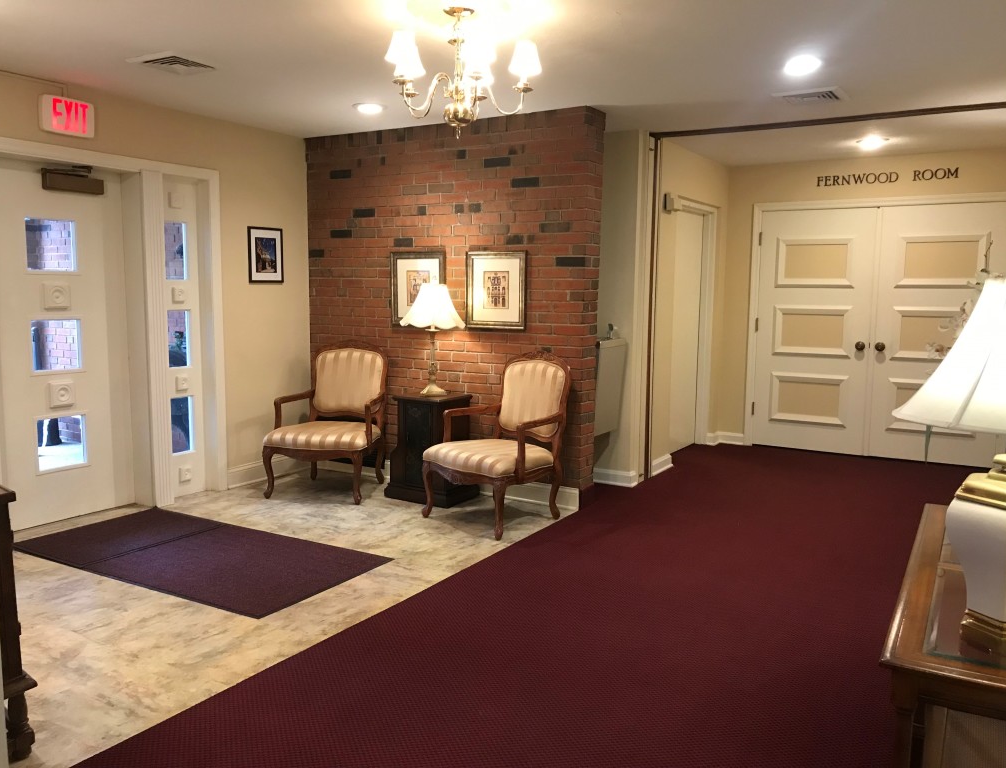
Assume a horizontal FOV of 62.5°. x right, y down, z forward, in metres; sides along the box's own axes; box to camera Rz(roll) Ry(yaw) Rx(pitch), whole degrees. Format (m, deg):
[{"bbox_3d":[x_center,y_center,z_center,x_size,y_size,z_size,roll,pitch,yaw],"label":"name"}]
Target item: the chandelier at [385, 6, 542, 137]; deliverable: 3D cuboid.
[{"bbox_3d":[-0.174,-1.191,3.199,0.600,0.473,0.600,1,7,0],"label":"chandelier"}]

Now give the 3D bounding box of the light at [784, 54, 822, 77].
[{"bbox_3d":[1.413,-1.497,3.905,0.180,0.040,0.180,5,8,31],"label":"light"}]

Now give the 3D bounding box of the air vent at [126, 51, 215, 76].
[{"bbox_3d":[-1.558,-1.522,3.964,0.320,0.020,0.320,4,8,30],"label":"air vent"}]

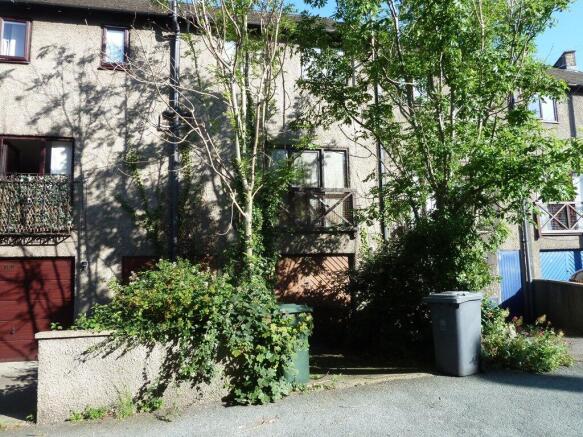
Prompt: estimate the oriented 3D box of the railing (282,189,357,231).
[{"bbox_3d":[0.575,-0.178,9.741,1.820,1.000,0.200,0,-7,-12],"label":"railing"}]

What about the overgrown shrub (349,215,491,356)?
[{"bbox_3d":[2.394,1.201,7.905,2.500,2.400,2.000,0,-7,-12],"label":"overgrown shrub"}]

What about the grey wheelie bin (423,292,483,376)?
[{"bbox_3d":[2.295,1.640,5.988,0.650,1.070,0.520,4,-9,-37],"label":"grey wheelie bin"}]

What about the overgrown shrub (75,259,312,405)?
[{"bbox_3d":[-1.044,1.336,5.099,2.500,1.640,1.300,0,-7,-12],"label":"overgrown shrub"}]

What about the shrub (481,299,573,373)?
[{"bbox_3d":[3.388,1.703,6.128,1.350,0.920,1.050,0,-7,-12],"label":"shrub"}]

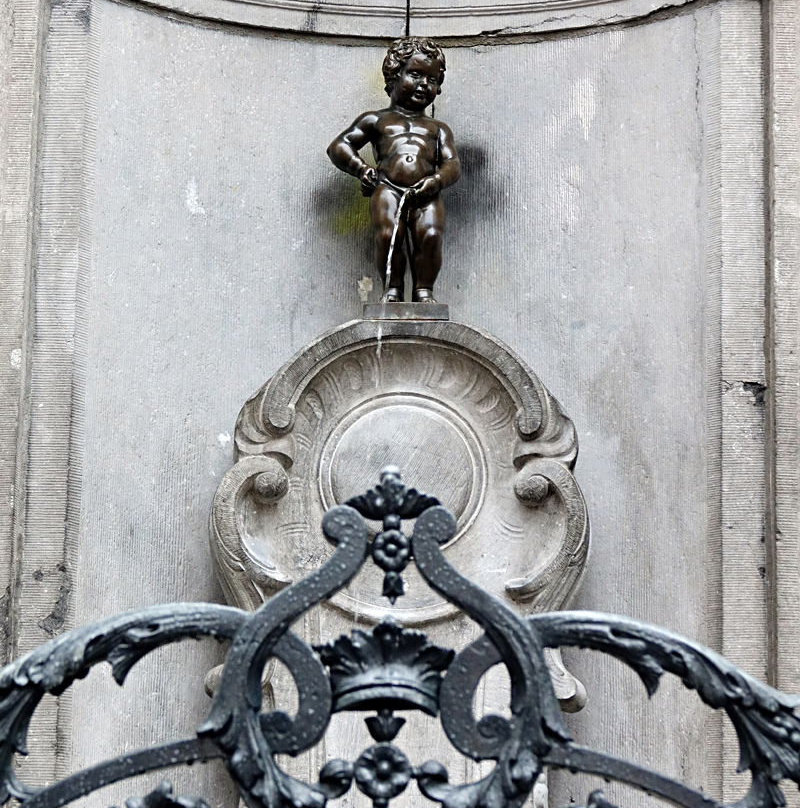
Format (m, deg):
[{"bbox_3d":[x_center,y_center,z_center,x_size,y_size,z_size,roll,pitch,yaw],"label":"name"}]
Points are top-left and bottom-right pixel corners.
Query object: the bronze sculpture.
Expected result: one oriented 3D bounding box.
[{"bbox_3d":[-0.014,-0.489,5.016,0.276,0.565,0.200,1,-9,0],"label":"bronze sculpture"}]

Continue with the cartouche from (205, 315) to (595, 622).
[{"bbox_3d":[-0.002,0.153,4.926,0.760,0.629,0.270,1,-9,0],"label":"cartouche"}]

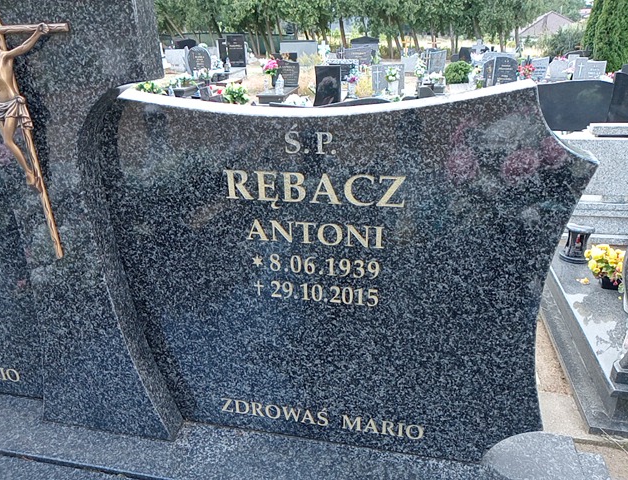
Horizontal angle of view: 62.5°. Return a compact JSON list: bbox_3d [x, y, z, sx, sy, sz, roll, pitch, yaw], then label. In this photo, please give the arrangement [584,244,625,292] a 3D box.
[{"bbox_3d":[1.519,0.146,2.700,0.215,0.245,0.200,3,23,11],"label":"arrangement"}]

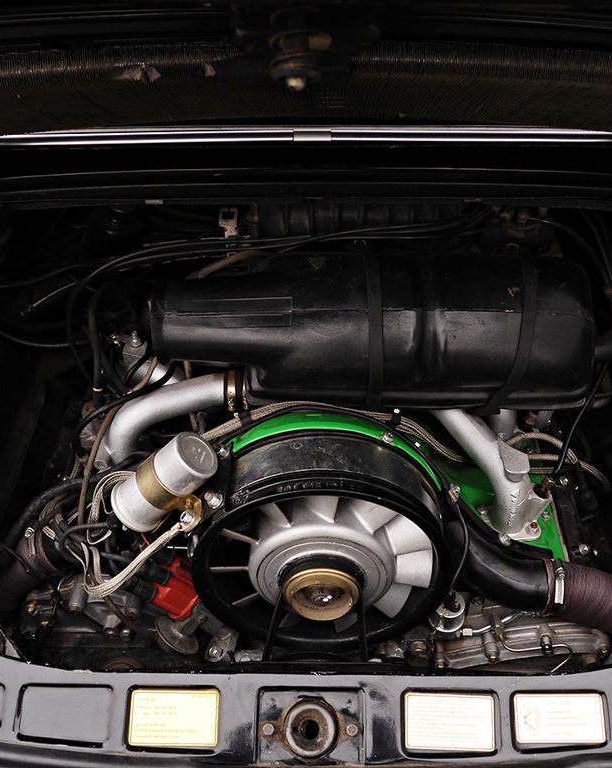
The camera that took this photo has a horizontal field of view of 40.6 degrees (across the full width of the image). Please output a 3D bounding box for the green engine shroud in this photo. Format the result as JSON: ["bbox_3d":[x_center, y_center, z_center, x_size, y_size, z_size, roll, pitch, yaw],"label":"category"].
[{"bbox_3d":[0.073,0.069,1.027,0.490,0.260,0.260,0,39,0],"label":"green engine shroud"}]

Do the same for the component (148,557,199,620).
[{"bbox_3d":[-0.150,0.237,0.955,0.062,0.068,0.062,0,39,0],"label":"component"}]

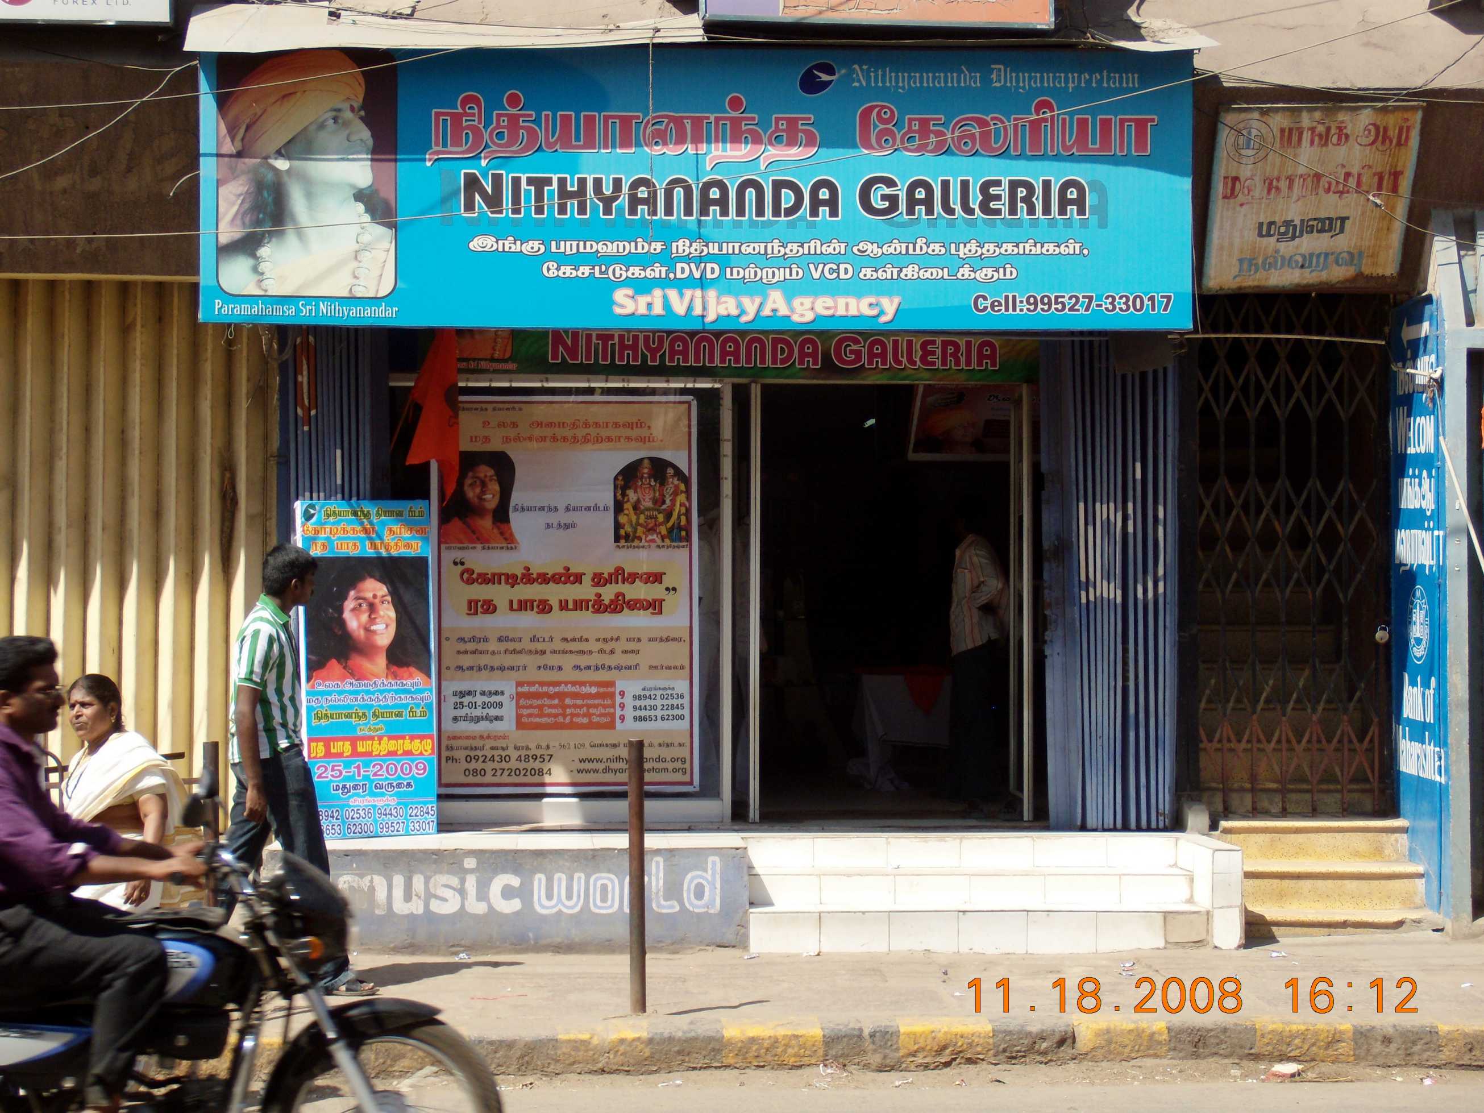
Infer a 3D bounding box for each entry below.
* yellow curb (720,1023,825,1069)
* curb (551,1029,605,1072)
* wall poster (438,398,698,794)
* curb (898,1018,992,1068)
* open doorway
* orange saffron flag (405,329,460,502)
[{"bbox_3d":[0.102,1.760,10.670,0.369,0.124,0.200,0,-1,-3],"label":"yellow curb"},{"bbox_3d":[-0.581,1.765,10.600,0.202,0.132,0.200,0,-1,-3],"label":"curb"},{"bbox_3d":[-0.804,0.182,13.680,1.200,1.820,0.030,0,-1,-2],"label":"wall poster"},{"bbox_3d":[0.726,1.761,10.700,0.345,0.125,0.200,0,-1,-3],"label":"curb"},{"bbox_3d":[0.720,0.218,13.750,1.360,2.040,0.160,0,-1,-2],"label":"open doorway"},{"bbox_3d":[-1.311,-0.637,12.550,0.240,0.820,0.120,0,-1,-1],"label":"orange saffron flag"}]

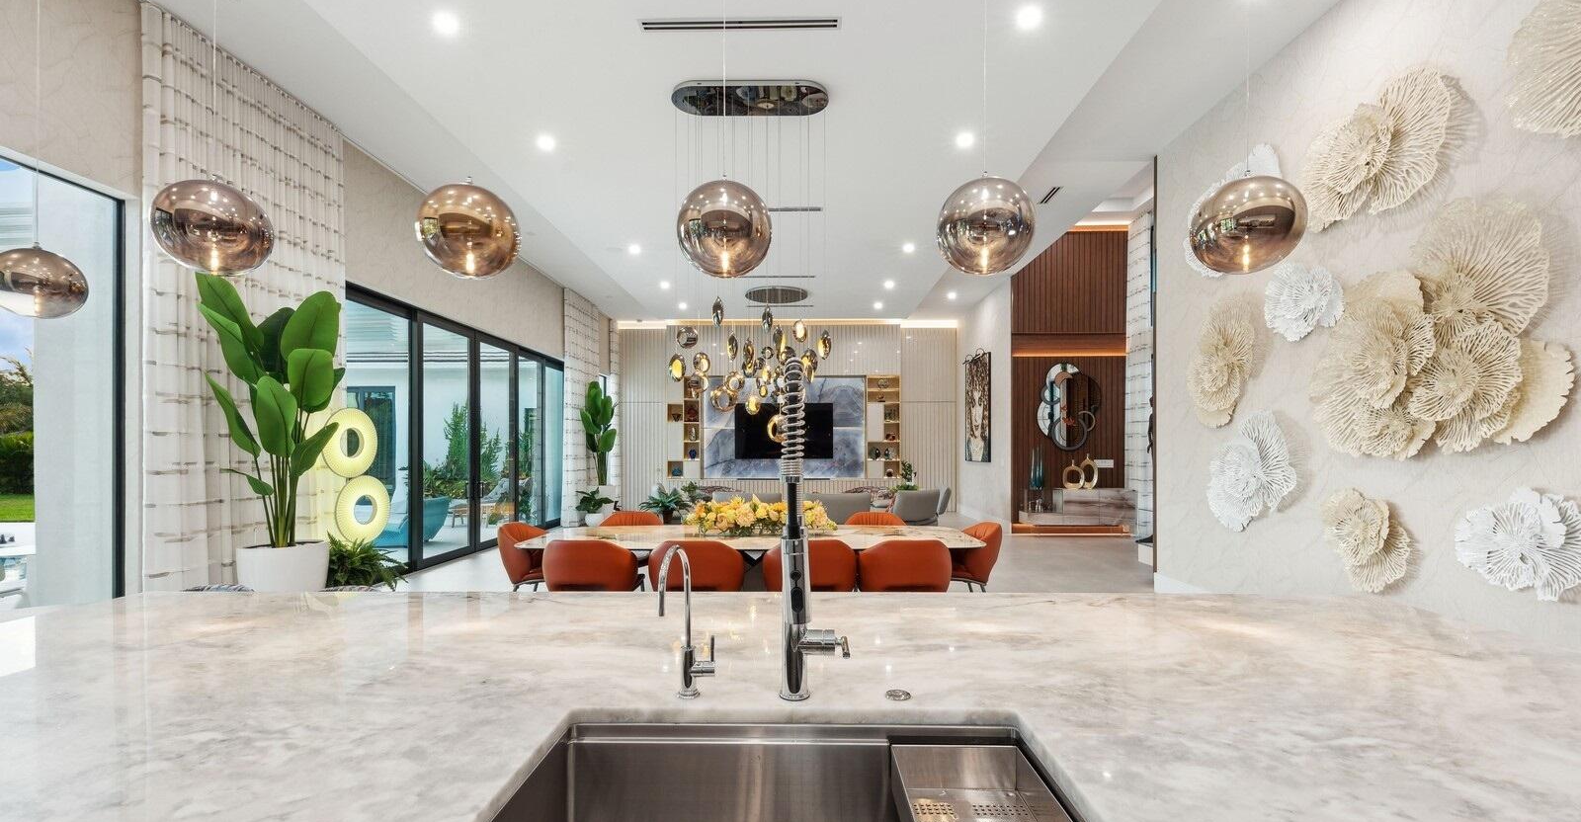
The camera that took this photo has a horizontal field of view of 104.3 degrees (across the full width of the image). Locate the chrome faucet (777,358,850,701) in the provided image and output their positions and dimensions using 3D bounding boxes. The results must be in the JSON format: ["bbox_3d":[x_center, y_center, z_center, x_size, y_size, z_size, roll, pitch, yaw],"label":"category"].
[{"bbox_3d":[0.046,0.222,1.080,0.135,0.630,0.250,0,-2,1],"label":"chrome faucet"}]

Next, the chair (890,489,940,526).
[{"bbox_3d":[1.810,1.535,8.900,0.660,0.800,0.680,0,-2,1],"label":"chair"}]

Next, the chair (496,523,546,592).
[{"bbox_3d":[-1.850,1.238,4.460,0.580,0.840,0.580,0,-2,1],"label":"chair"}]

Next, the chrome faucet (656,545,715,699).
[{"bbox_3d":[-0.191,0.392,1.116,0.075,0.296,0.155,0,-2,10],"label":"chrome faucet"}]

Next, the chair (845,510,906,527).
[{"bbox_3d":[0.740,1.278,5.090,0.580,0.840,0.580,0,-2,1],"label":"chair"}]

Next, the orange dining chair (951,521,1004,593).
[{"bbox_3d":[1.275,1.243,4.530,0.580,0.840,0.580,0,-2,1],"label":"orange dining chair"}]

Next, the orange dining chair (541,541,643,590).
[{"bbox_3d":[-1.180,1.202,3.870,0.580,0.840,0.580,0,-2,1],"label":"orange dining chair"}]

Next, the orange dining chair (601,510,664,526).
[{"bbox_3d":[-1.375,1.278,5.090,0.580,0.840,0.580,0,-2,1],"label":"orange dining chair"}]

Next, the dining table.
[{"bbox_3d":[-0.285,1.285,4.480,3.080,0.750,1.150,0,-2,1],"label":"dining table"}]

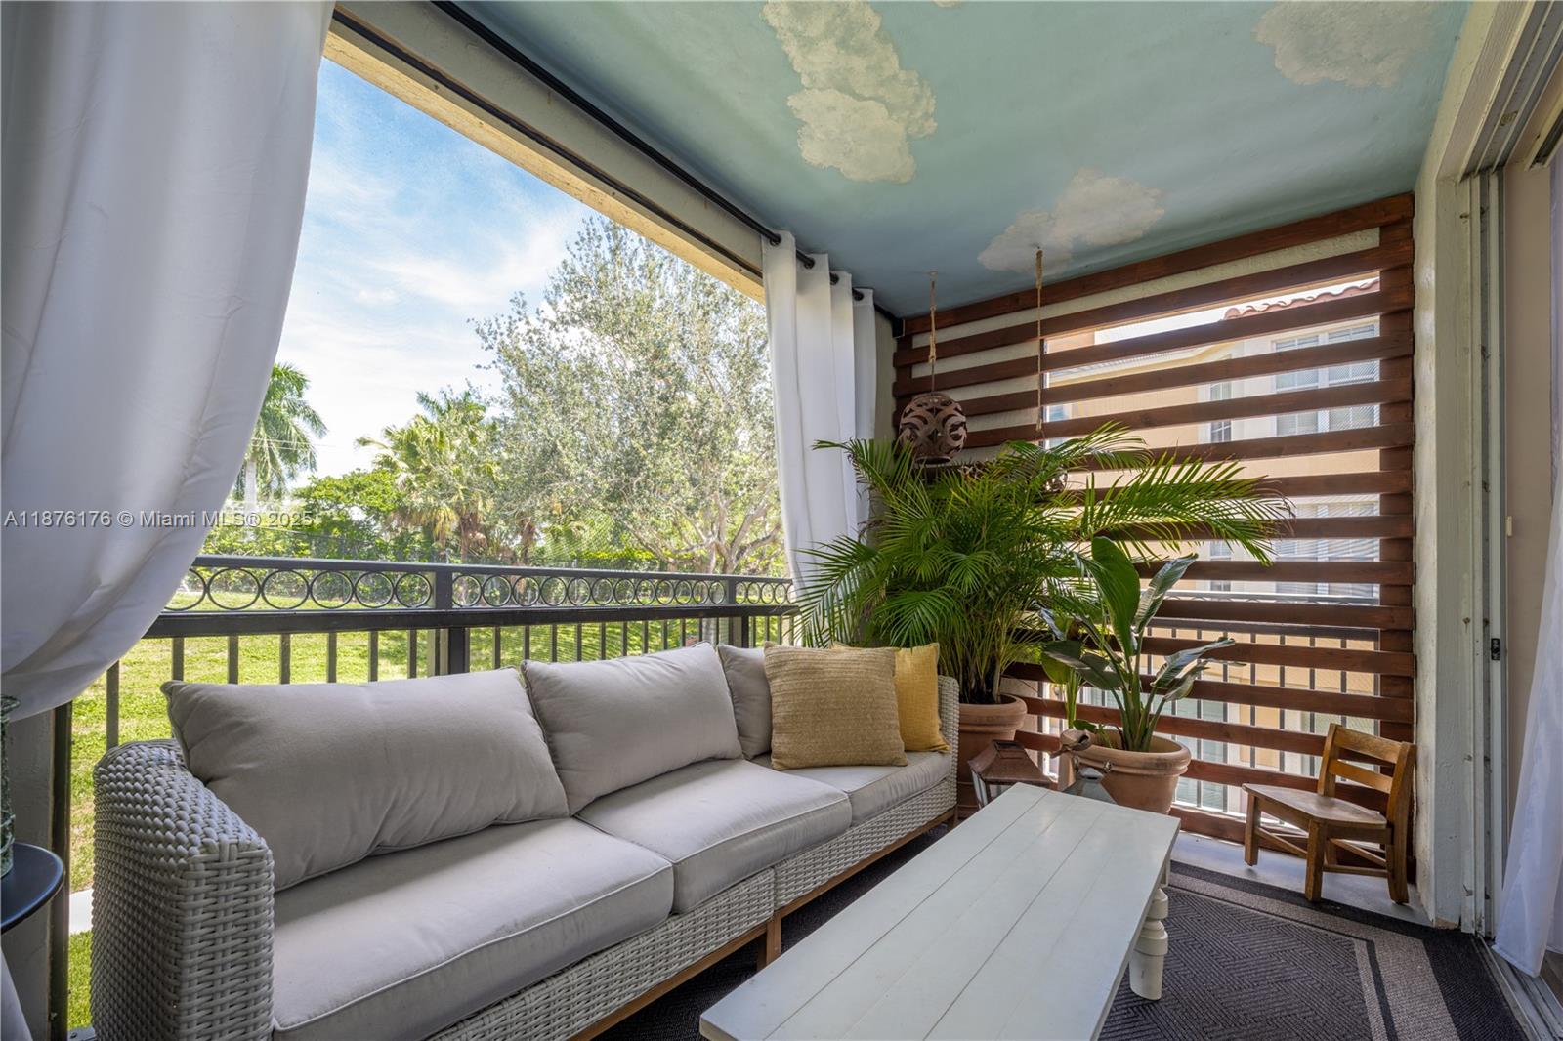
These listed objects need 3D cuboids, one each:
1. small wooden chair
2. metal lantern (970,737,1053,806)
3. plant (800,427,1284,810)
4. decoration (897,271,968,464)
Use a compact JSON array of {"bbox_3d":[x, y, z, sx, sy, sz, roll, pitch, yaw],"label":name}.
[{"bbox_3d":[2.120,1.112,2.366,0.410,0.570,0.325,1,-3,-3],"label":"small wooden chair"},{"bbox_3d":[0.935,1.130,2.500,0.265,0.430,0.260,1,-3,-3],"label":"metal lantern"},{"bbox_3d":[1.110,0.500,2.820,1.820,1.840,1.150,0,-3,18],"label":"plant"},{"bbox_3d":[0.825,-0.825,3.310,0.375,1.060,0.375,0,-3,14],"label":"decoration"}]

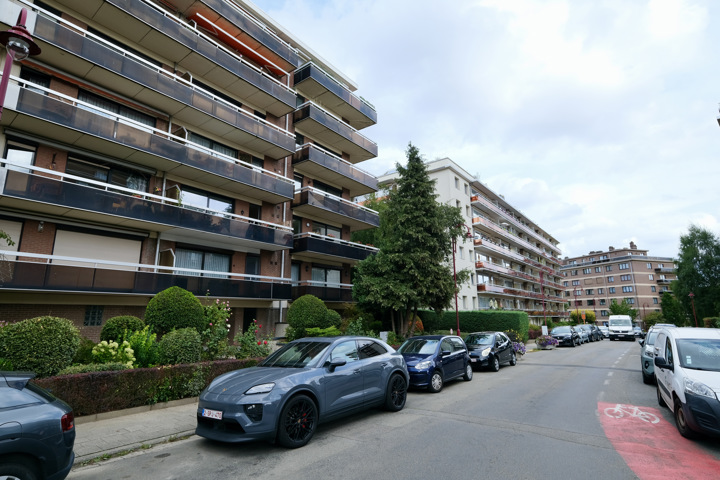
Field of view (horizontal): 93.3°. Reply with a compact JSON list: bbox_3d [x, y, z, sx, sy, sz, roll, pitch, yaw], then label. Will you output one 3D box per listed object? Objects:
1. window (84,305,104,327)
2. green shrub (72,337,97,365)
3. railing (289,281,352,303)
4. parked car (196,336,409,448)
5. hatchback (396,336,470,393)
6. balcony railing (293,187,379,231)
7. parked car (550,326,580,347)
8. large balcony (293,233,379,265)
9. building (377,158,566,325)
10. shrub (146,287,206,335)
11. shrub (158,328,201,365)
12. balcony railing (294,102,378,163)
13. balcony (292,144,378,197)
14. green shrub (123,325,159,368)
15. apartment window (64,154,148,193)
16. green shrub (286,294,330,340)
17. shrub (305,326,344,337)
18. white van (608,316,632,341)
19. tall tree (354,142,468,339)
[{"bbox_3d":[-10.398,2.955,13.298,0.120,0.820,0.580,-11,-16,39],"label":"window"},{"bbox_3d":[-7.166,3.083,8.779,0.900,1.100,0.900,-10,-16,38],"label":"green shrub"},{"bbox_3d":[-1.391,3.576,22.489,1.650,1.130,6.900,-11,-16,39],"label":"railing"},{"bbox_3d":[-0.786,2.822,7.134,1.950,1.620,4.780,-10,-17,37],"label":"parked car"},{"bbox_3d":[2.317,3.878,11.070,1.650,1.480,3.540,-10,-16,38],"label":"hatchback"},{"bbox_3d":[-1.425,-2.008,23.706,1.650,1.120,7.050,-11,-16,39],"label":"balcony railing"},{"bbox_3d":[17.476,8.226,29.209,1.830,1.560,4.350,-10,-16,38],"label":"parked car"},{"bbox_3d":[-1.389,0.838,22.260,1.500,1.150,6.850,-10,-16,38],"label":"large balcony"},{"bbox_3d":[23.659,6.040,61.241,14.000,19.800,55.000,-11,-16,39],"label":"building"},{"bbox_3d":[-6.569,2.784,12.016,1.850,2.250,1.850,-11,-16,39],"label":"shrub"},{"bbox_3d":[-4.950,3.095,9.366,1.100,1.300,1.100,-10,-16,38],"label":"shrub"},{"bbox_3d":[-1.546,-7.570,24.973,1.850,1.120,7.050,-11,-16,39],"label":"balcony railing"},{"bbox_3d":[-1.453,-4.612,23.409,1.500,1.100,6.850,-10,-16,38],"label":"balcony"},{"bbox_3d":[-6.239,3.147,9.644,0.880,1.320,0.880,-11,-16,39],"label":"green shrub"},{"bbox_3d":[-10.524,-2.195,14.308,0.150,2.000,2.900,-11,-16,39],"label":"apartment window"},{"bbox_3d":[-2.521,3.843,16.645,1.950,2.300,1.950,0,-12,0],"label":"green shrub"},{"bbox_3d":[-1.437,3.975,13.969,1.200,0.800,1.500,-10,-16,38],"label":"shrub"},{"bbox_3d":[27.871,9.370,36.251,2.050,2.560,6.100,-10,-16,38],"label":"white van"},{"bbox_3d":[2.932,0.199,21.422,6.400,12.800,6.400,0,-12,0],"label":"tall tree"}]

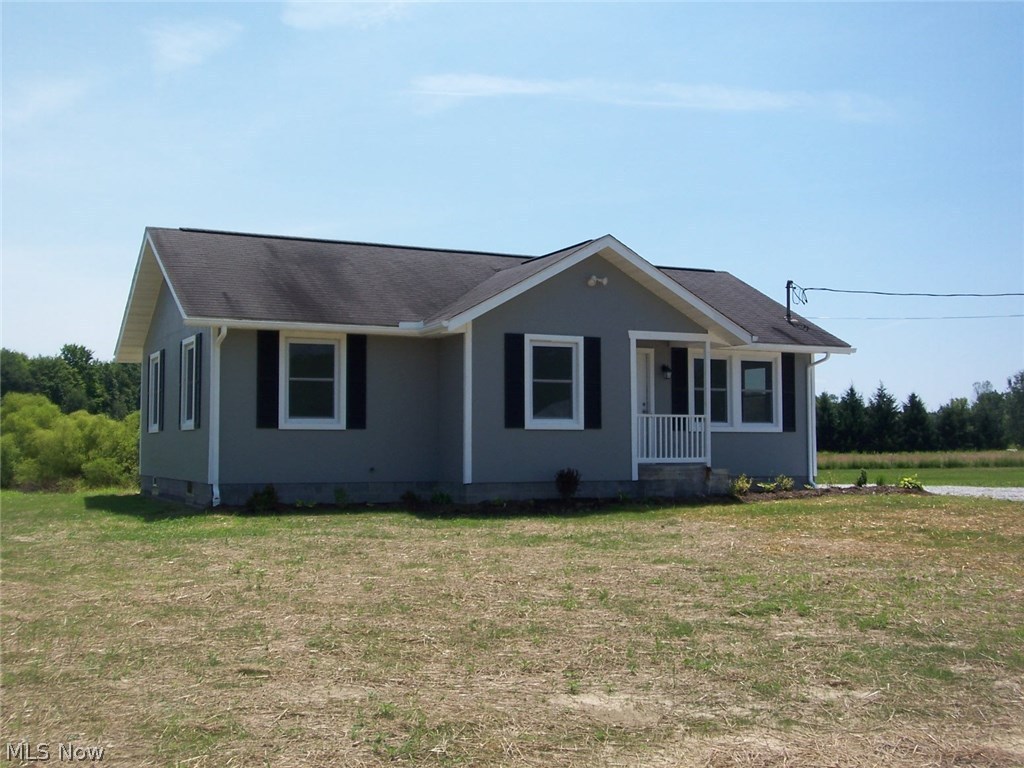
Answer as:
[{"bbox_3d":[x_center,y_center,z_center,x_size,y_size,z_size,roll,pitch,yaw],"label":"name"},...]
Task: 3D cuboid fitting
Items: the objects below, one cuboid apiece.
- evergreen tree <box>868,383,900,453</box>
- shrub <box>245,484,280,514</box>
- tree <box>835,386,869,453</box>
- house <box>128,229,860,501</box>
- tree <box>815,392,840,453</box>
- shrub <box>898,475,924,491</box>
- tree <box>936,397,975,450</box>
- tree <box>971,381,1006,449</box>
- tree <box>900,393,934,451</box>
[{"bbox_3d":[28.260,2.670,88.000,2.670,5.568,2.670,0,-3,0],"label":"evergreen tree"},{"bbox_3d":[-4.066,1.874,18.801,0.554,0.473,0.521,1,-4,-26],"label":"shrub"},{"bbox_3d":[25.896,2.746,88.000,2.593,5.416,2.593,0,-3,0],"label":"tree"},{"bbox_3d":[-0.621,-0.284,24.728,13.816,5.292,9.502,1,-4,-26],"label":"house"},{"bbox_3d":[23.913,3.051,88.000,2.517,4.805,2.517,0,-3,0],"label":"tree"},{"bbox_3d":[8.629,2.127,24.918,0.583,0.346,0.562,1,-4,-26],"label":"shrub"},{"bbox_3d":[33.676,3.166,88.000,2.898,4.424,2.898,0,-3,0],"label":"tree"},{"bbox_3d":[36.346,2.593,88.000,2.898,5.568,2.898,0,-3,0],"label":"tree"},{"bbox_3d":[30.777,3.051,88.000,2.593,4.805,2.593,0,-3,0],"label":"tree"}]

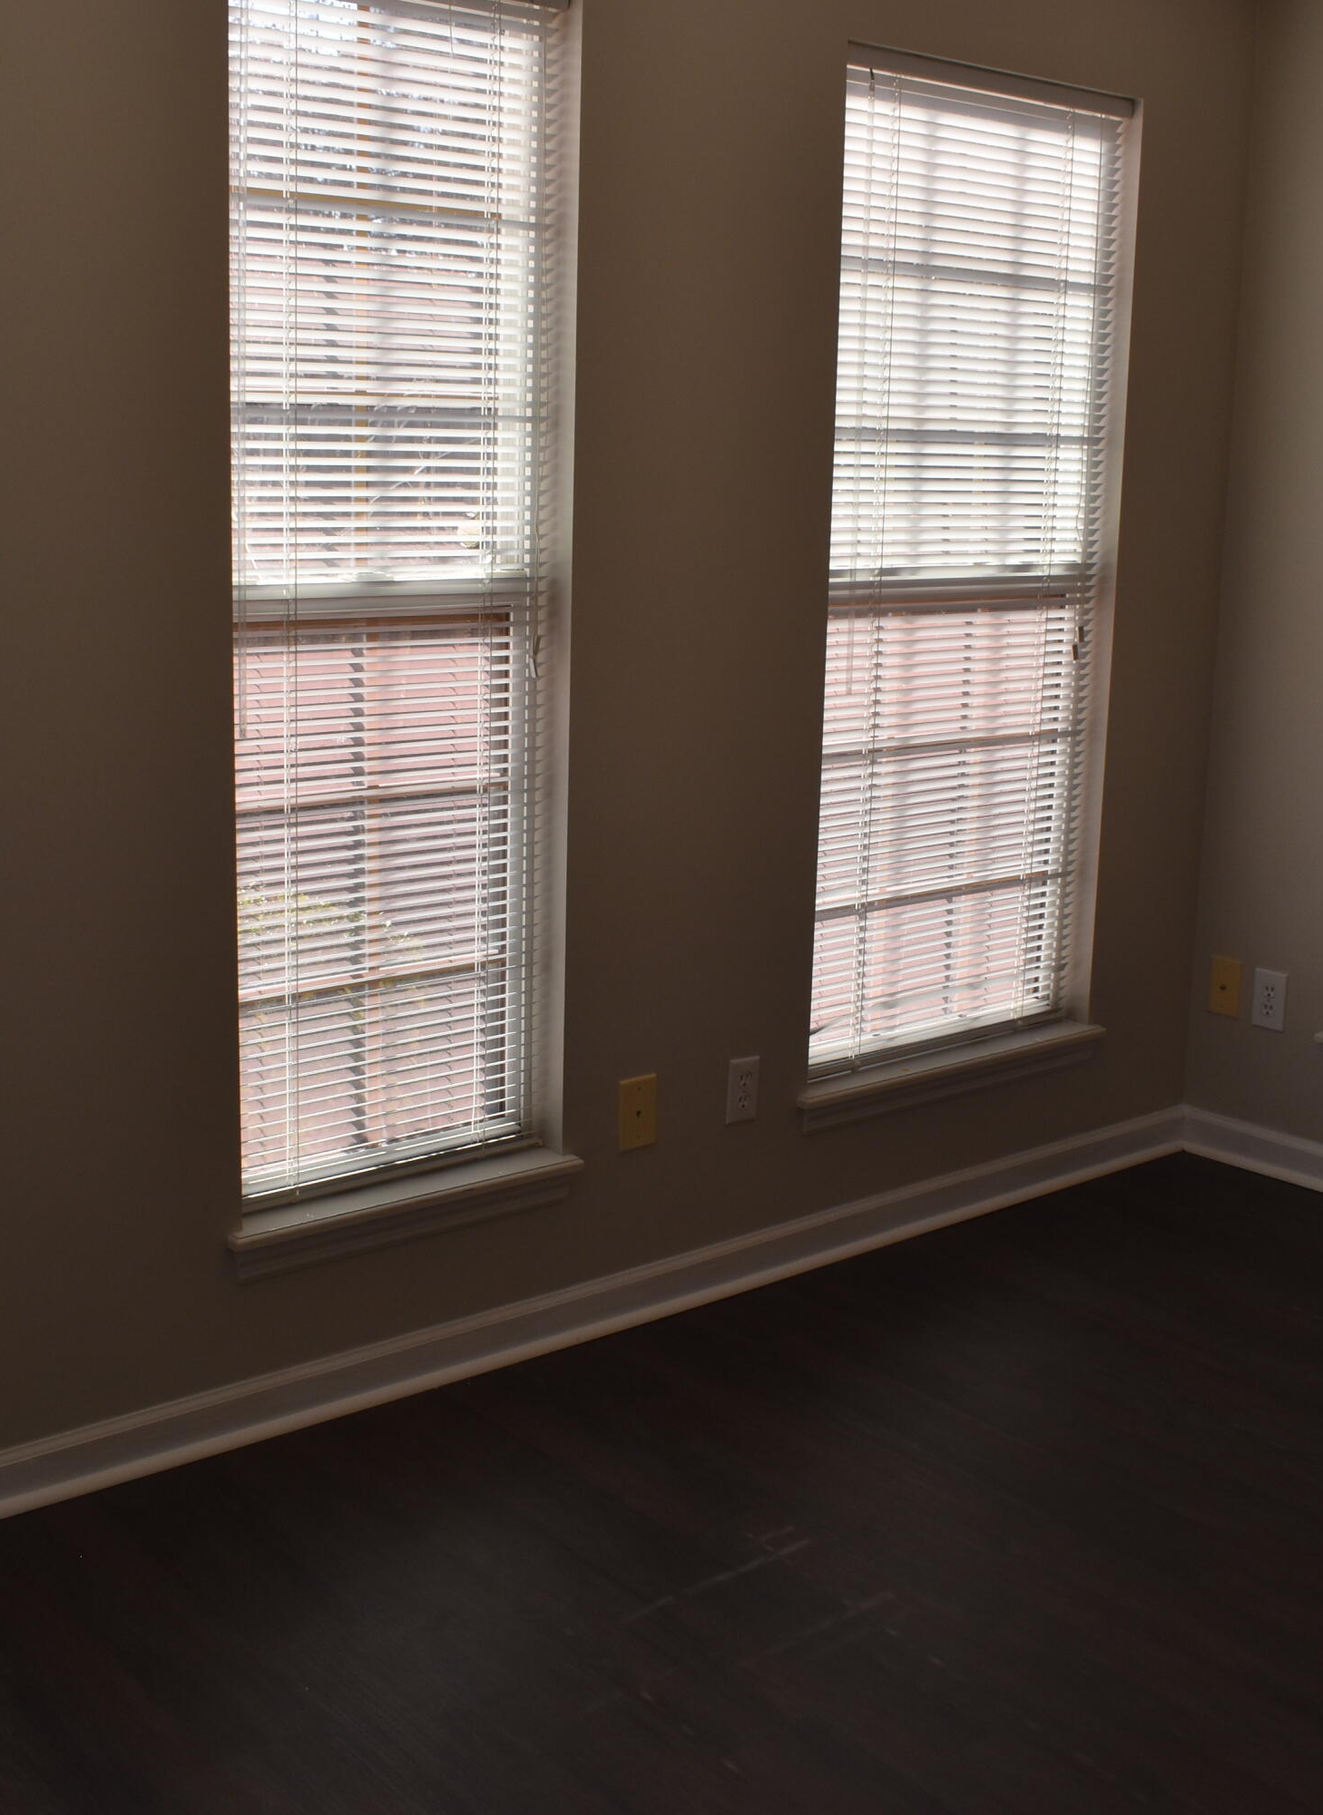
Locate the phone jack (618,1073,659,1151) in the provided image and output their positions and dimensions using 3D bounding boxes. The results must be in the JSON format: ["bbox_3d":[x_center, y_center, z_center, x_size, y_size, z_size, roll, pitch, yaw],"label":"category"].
[{"bbox_3d":[-0.038,0.336,3.367,0.076,0.120,0.009,-9,16,-39],"label":"phone jack"}]

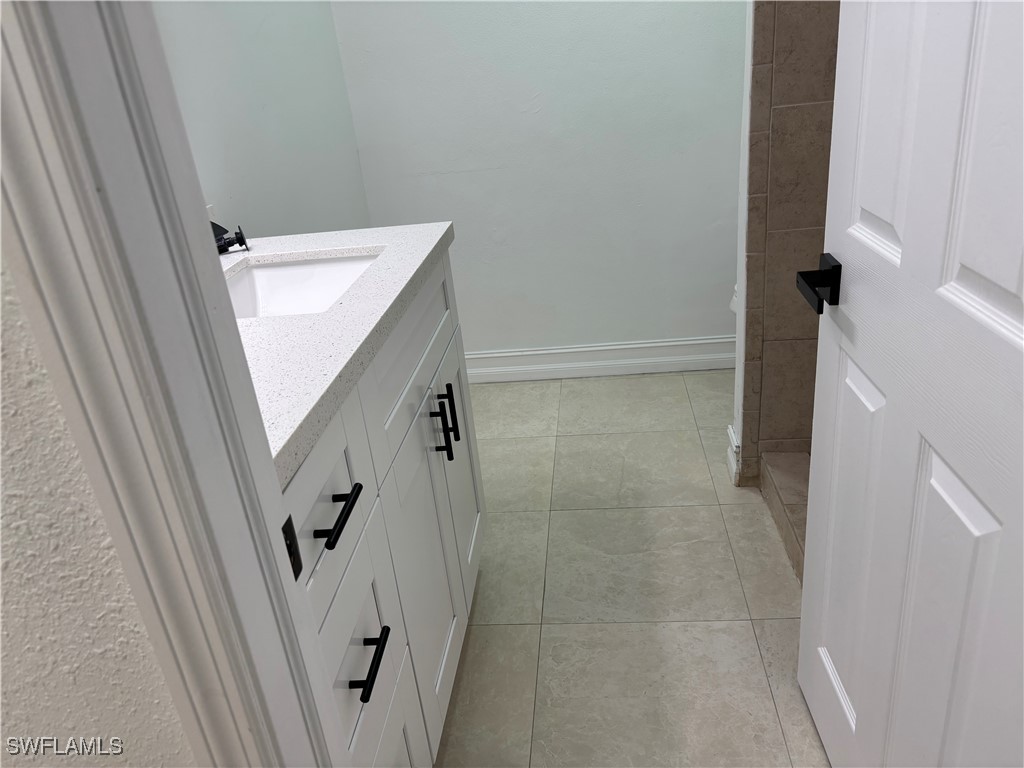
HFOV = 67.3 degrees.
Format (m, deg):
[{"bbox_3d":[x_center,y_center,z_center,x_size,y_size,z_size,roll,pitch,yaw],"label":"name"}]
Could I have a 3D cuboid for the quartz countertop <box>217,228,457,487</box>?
[{"bbox_3d":[-0.472,-0.103,1.311,0.560,0.042,1.215,-3,24,7],"label":"quartz countertop"}]

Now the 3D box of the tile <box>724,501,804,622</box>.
[{"bbox_3d":[0.654,0.457,2.014,0.142,0.012,0.482,-3,23,7],"label":"tile"}]

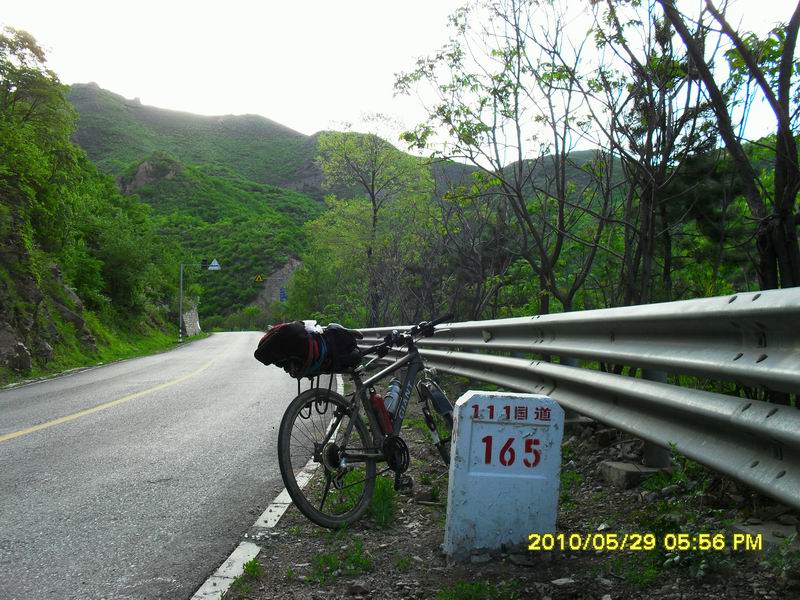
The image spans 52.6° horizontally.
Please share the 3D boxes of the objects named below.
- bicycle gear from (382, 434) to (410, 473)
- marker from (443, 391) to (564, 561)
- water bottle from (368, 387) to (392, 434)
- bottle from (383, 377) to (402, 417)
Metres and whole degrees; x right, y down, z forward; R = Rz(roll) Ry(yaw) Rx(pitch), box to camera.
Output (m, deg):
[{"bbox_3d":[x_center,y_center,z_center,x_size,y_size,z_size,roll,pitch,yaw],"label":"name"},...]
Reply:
[{"bbox_3d":[-0.018,0.777,4.055,0.030,0.190,0.190,-22,-17,33],"label":"bicycle gear"},{"bbox_3d":[0.425,0.716,3.300,0.425,0.655,0.155,3,0,-6],"label":"marker"},{"bbox_3d":[-0.101,0.567,4.149,0.071,0.235,0.071,-17,-7,-2],"label":"water bottle"},{"bbox_3d":[-0.041,0.504,4.272,0.073,0.213,0.073,-22,-53,33],"label":"bottle"}]

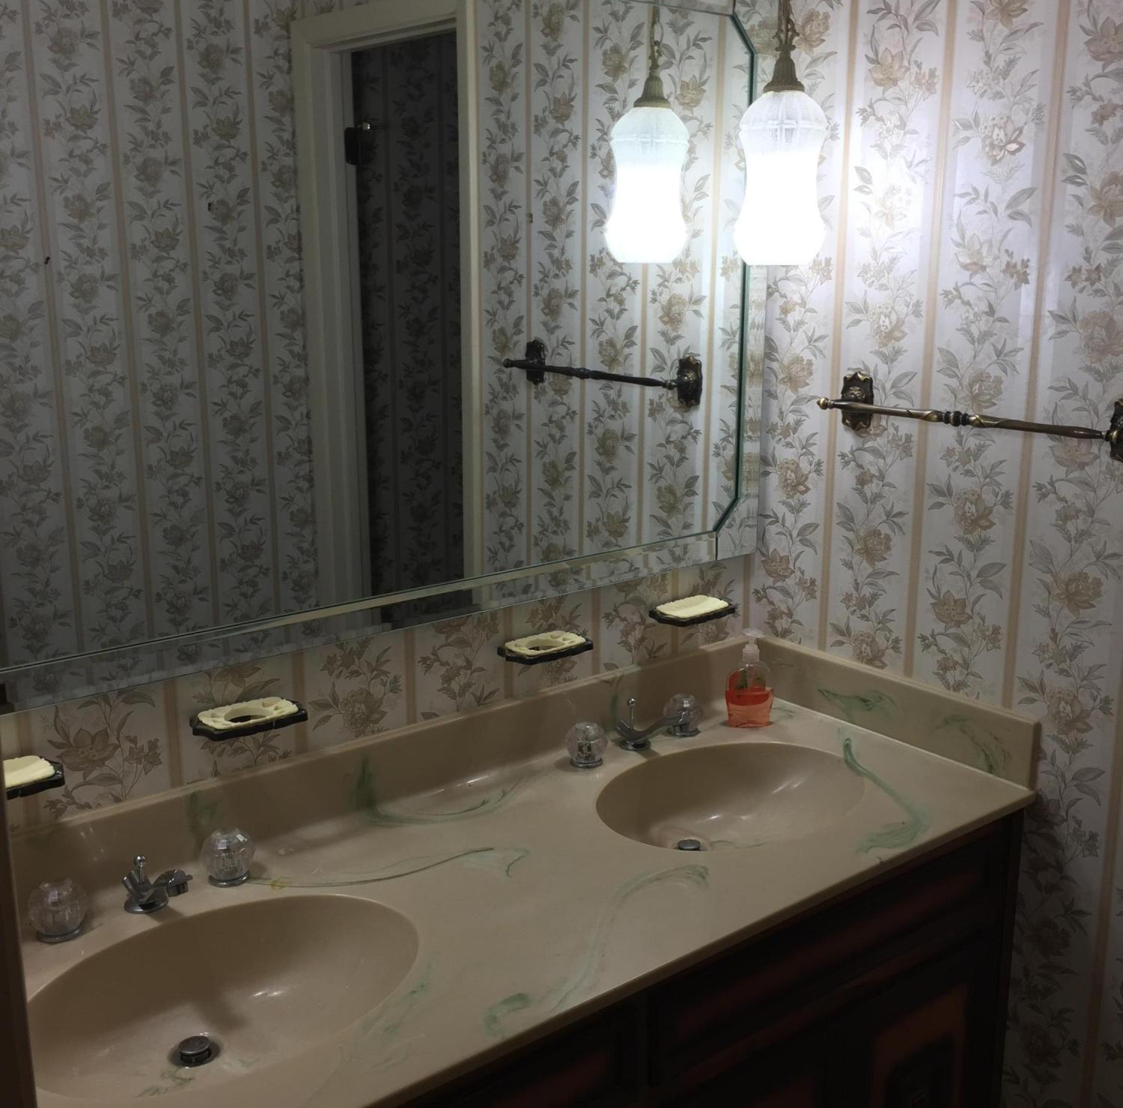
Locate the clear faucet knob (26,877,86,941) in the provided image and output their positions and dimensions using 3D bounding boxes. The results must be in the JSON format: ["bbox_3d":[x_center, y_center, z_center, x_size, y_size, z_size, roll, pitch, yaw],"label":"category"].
[{"bbox_3d":[-0.572,0.400,1.424,0.063,0.067,0.063,-11,17,-37],"label":"clear faucet knob"}]

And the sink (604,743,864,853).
[{"bbox_3d":[0.245,0.406,1.815,0.425,0.135,0.329,-11,17,-37],"label":"sink"}]

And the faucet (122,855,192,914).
[{"bbox_3d":[-0.475,0.390,1.476,0.053,0.086,0.164,-11,17,-38],"label":"faucet"}]

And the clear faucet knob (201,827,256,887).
[{"bbox_3d":[-0.411,0.369,1.547,0.065,0.068,0.065,0,13,0],"label":"clear faucet knob"}]

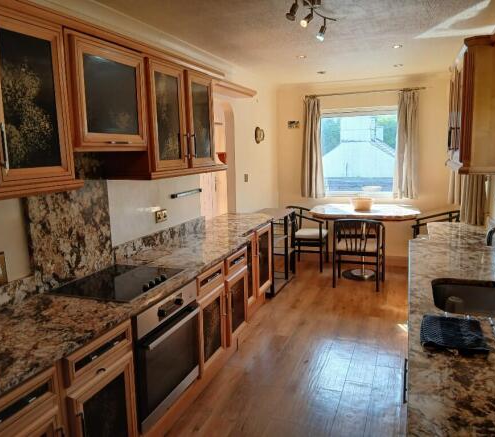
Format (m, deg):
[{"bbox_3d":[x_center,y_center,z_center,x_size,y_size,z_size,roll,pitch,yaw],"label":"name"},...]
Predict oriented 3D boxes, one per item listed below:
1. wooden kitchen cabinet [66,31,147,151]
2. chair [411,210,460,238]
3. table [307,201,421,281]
[{"bbox_3d":[-0.845,-0.618,2.304,0.375,0.540,0.610,2,10,20],"label":"wooden kitchen cabinet"},{"bbox_3d":[2.137,0.319,4.918,0.530,0.750,0.550,2,10,18],"label":"chair"},{"bbox_3d":[1.363,0.293,5.115,1.190,0.775,1.020,2,10,20],"label":"table"}]

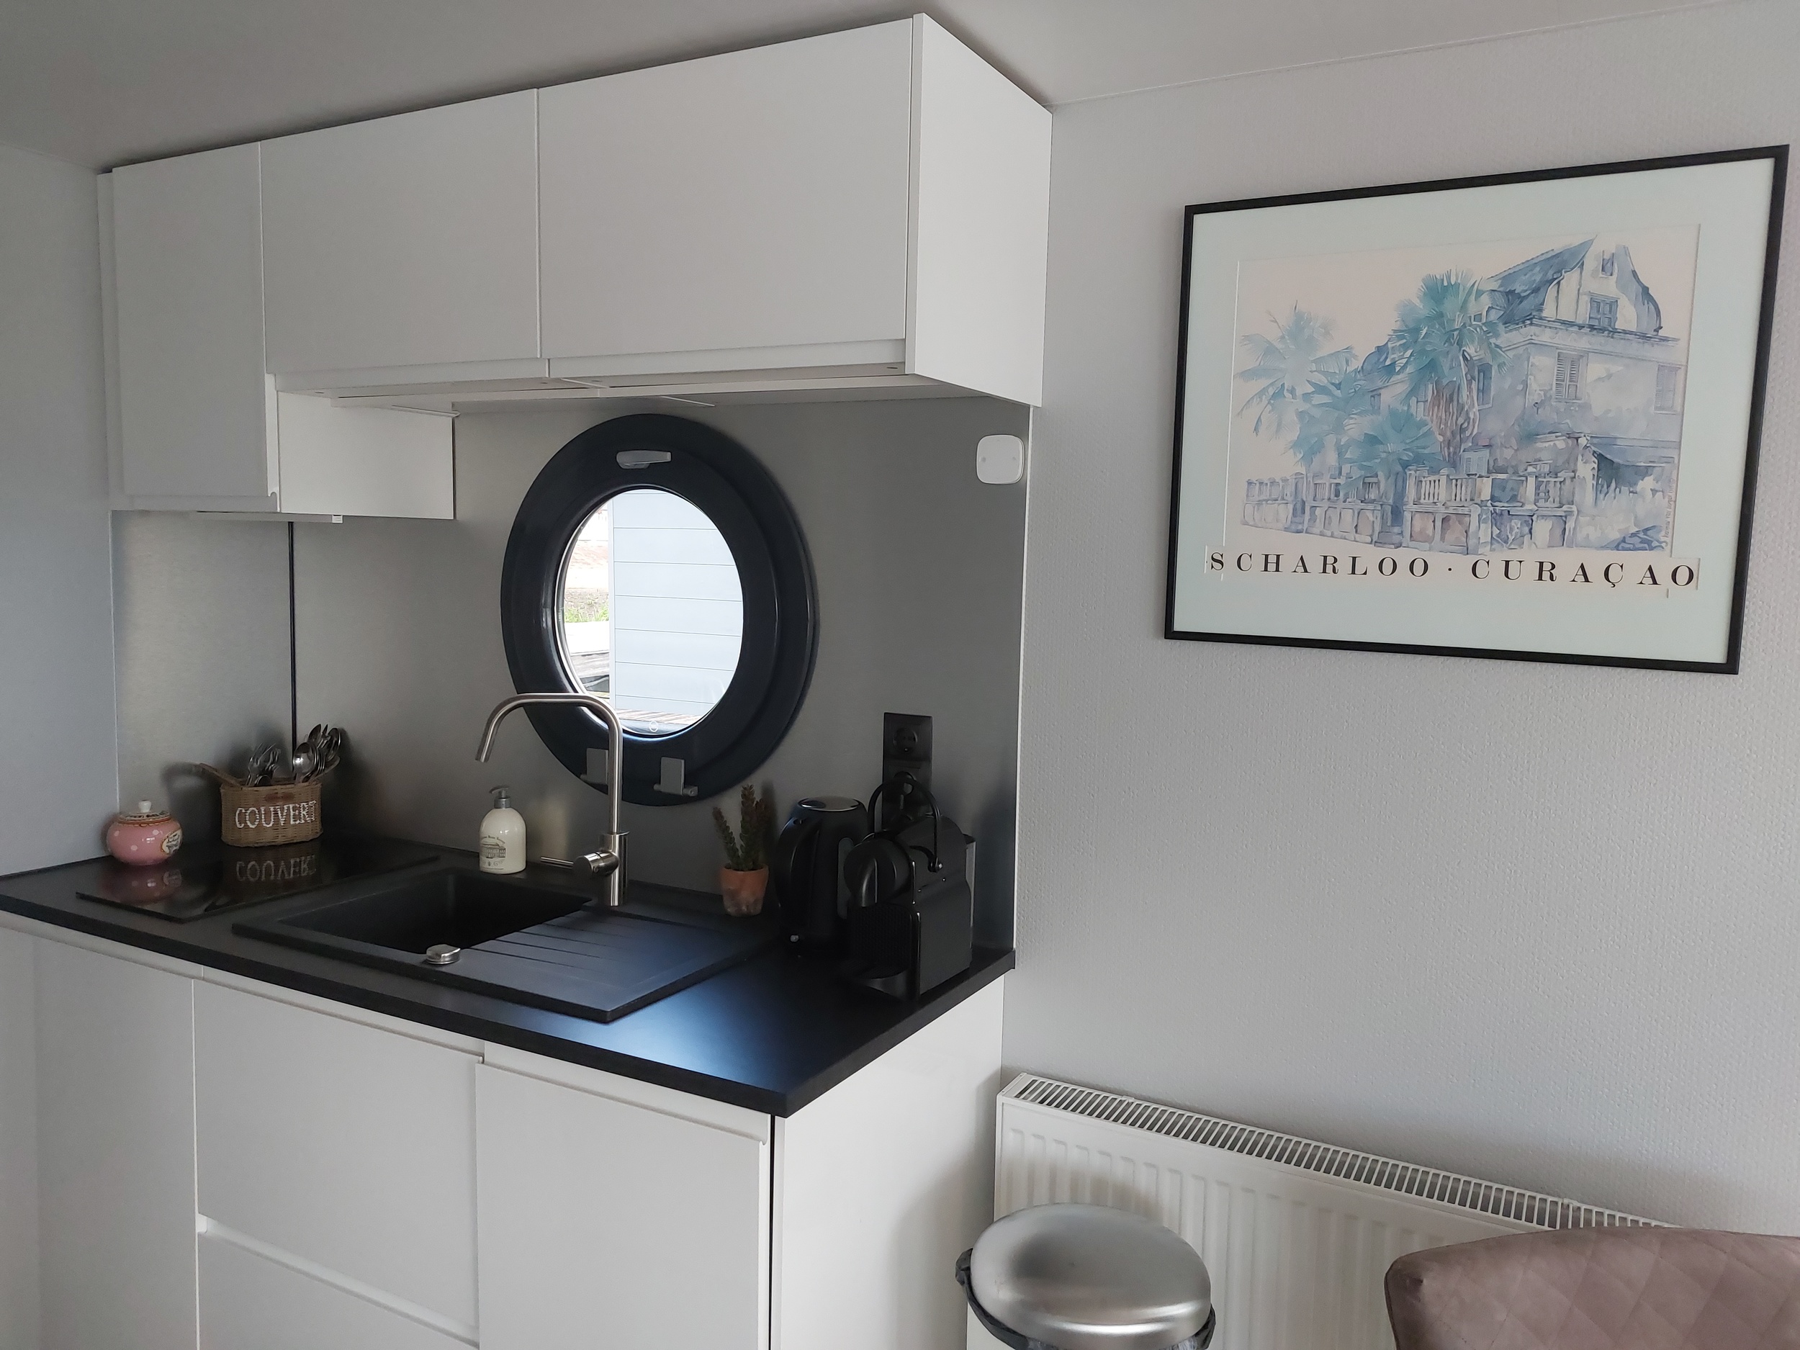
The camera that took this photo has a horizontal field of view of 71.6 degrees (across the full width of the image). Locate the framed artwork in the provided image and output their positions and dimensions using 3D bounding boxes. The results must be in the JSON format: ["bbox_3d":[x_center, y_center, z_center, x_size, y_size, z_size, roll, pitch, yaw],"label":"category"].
[{"bbox_3d":[0.713,-0.333,1.643,0.705,0.614,0.022,4,6,27],"label":"framed artwork"}]

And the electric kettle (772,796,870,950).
[{"bbox_3d":[-0.110,0.314,1.973,0.145,0.222,0.190,7,8,41],"label":"electric kettle"}]

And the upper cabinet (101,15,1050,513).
[{"bbox_3d":[-0.626,-0.573,2.094,1.675,0.613,0.395,4,6,27],"label":"upper cabinet"}]

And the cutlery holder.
[{"bbox_3d":[-1.285,0.276,2.540,0.180,0.115,0.115,-2,7,-30],"label":"cutlery holder"}]

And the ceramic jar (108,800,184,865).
[{"bbox_3d":[-1.426,0.293,2.359,0.122,0.110,0.122,-2,7,-30],"label":"ceramic jar"}]

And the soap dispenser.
[{"bbox_3d":[-0.751,0.292,2.357,0.085,0.151,0.083,1,6,0],"label":"soap dispenser"}]

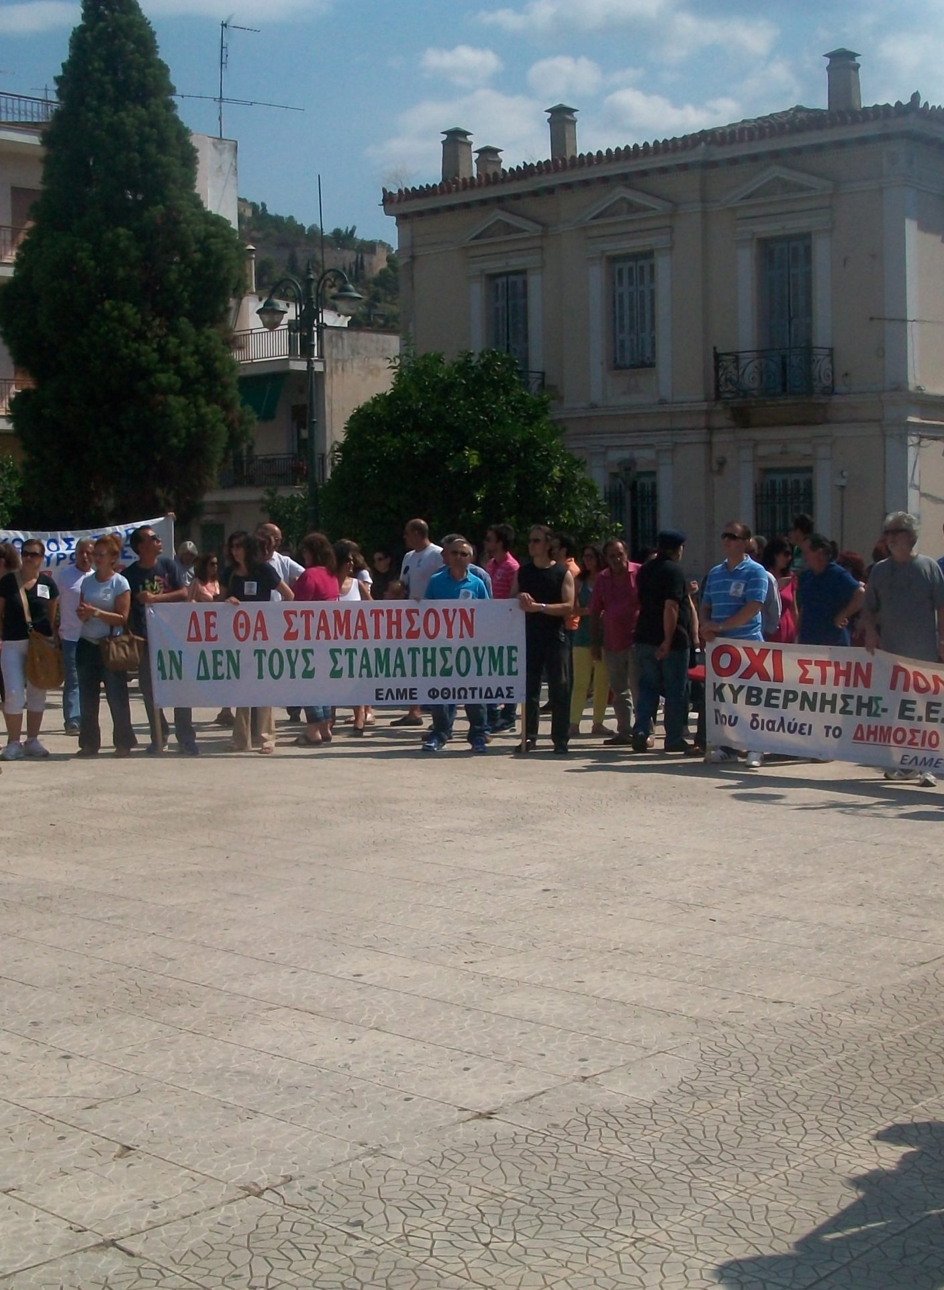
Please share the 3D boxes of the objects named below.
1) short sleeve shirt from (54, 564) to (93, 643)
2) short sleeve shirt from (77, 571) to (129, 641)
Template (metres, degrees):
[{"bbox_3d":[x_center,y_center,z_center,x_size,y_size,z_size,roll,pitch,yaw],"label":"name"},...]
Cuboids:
[{"bbox_3d":[-3.230,-0.340,14.126,0.490,0.680,0.290,-3,5,-23],"label":"short sleeve shirt"},{"bbox_3d":[-2.751,-0.296,12.600,0.410,0.530,0.260,0,4,15],"label":"short sleeve shirt"}]

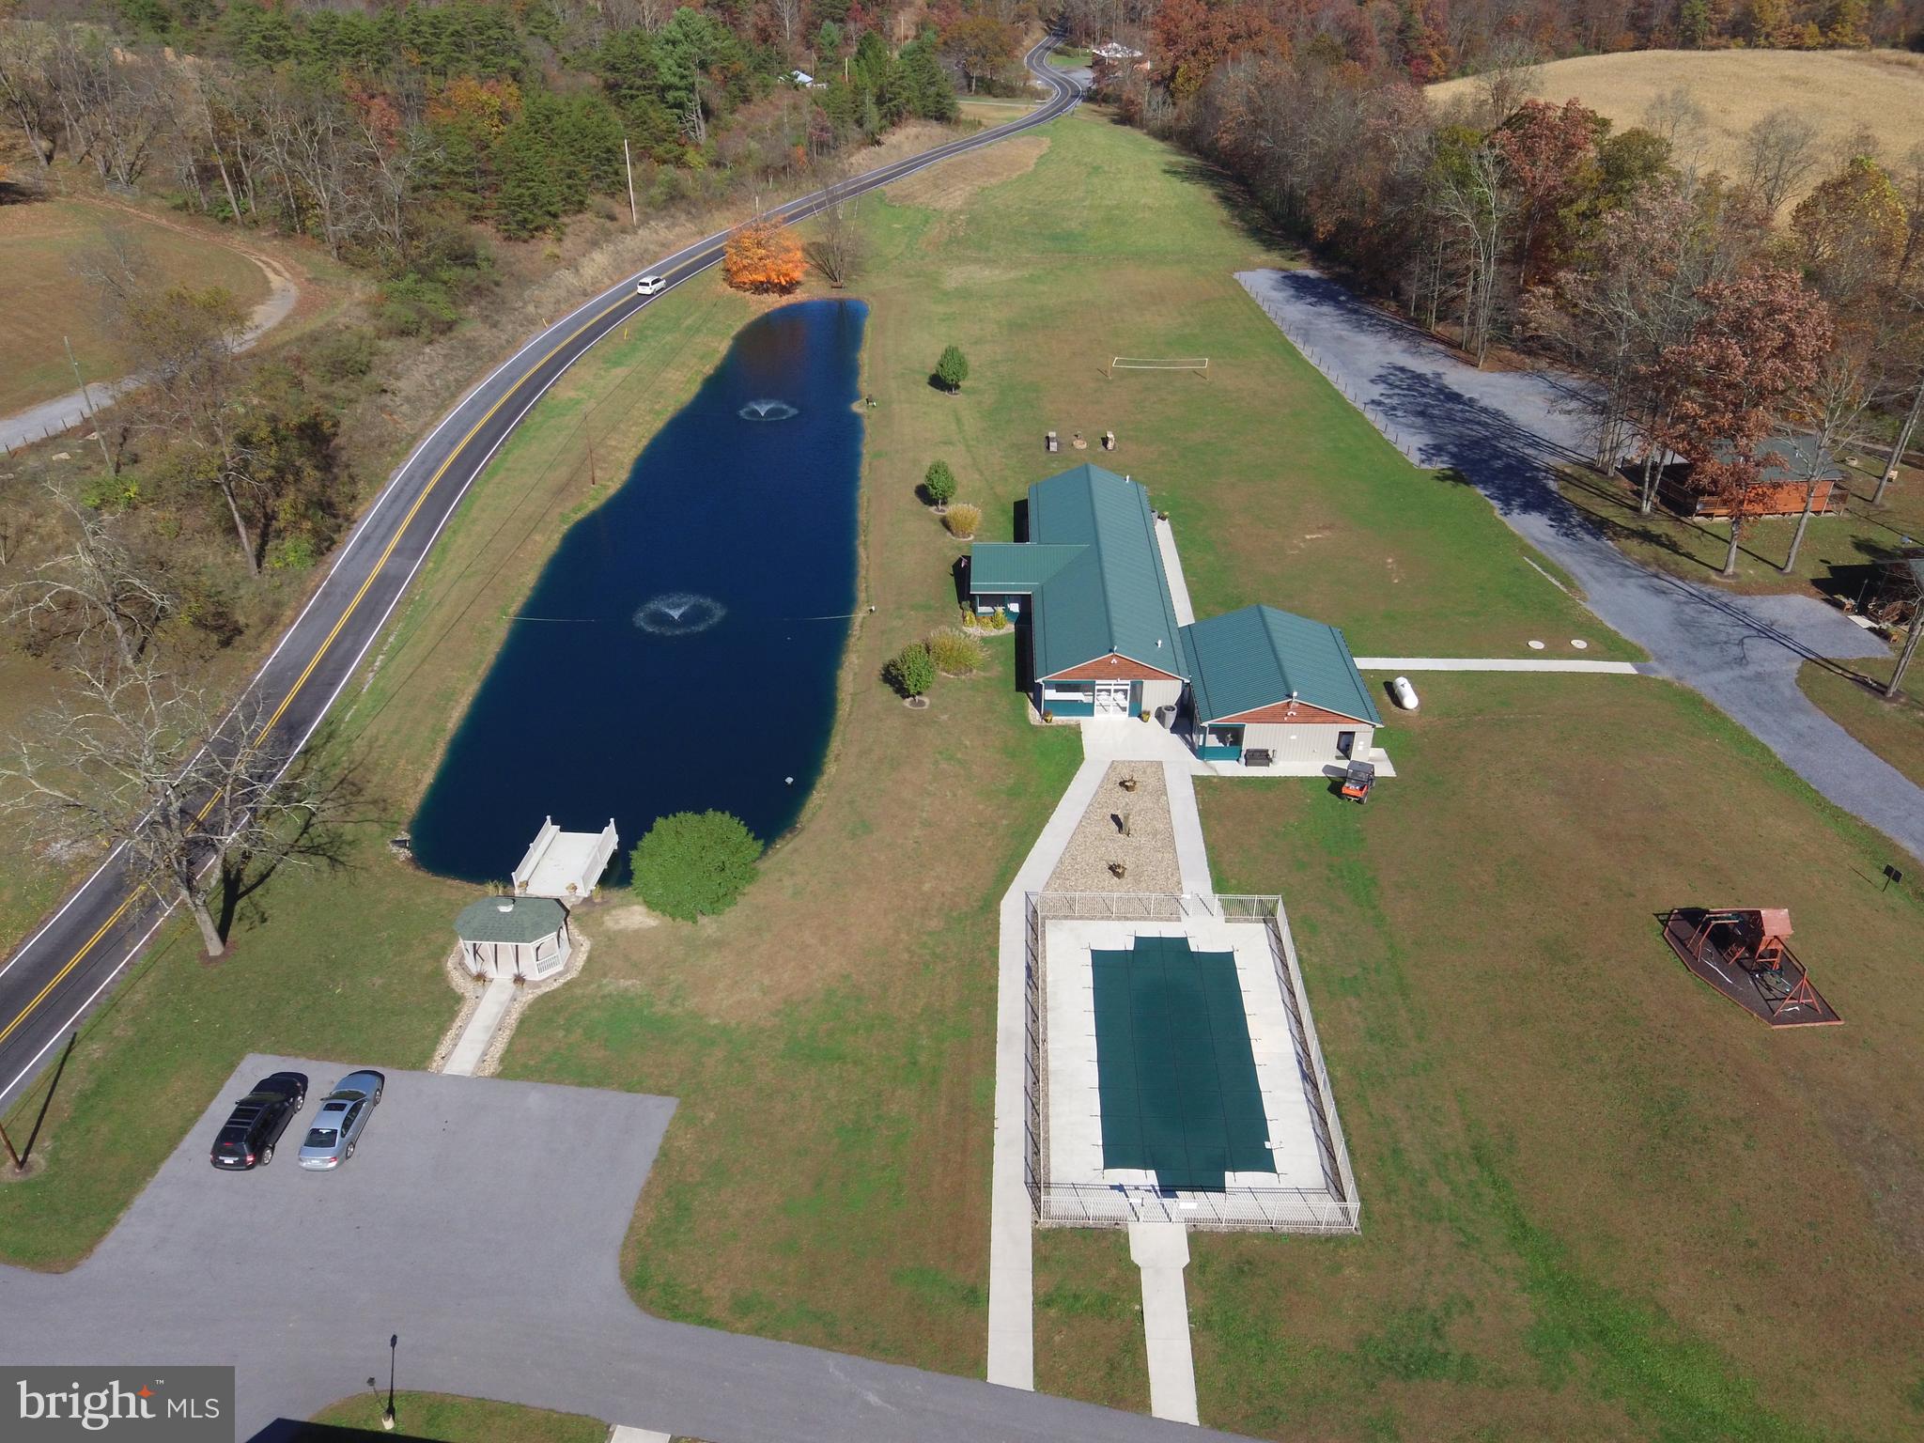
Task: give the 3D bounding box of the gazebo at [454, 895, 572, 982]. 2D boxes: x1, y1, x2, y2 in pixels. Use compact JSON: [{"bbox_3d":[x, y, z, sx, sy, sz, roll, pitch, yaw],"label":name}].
[{"bbox_3d":[-22.478,10.484,55.807,5.200,3.500,3.500,0,35,2],"label":"gazebo"}]

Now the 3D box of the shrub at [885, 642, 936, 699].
[{"bbox_3d":[-2.909,-3.085,74.621,2.280,4.430,2.280,-2,36,0],"label":"shrub"}]

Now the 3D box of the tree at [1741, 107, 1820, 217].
[{"bbox_3d":[114.284,-78.183,155.212,9.800,14.000,9.800,-1,35,0],"label":"tree"}]

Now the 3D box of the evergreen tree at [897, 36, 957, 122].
[{"bbox_3d":[-7.980,-144.830,251.118,12.500,17.000,12.000,-1,35,0],"label":"evergreen tree"}]

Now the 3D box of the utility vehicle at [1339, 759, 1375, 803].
[{"bbox_3d":[23.784,3.409,66.561,1.500,1.950,2.850,13,38,20],"label":"utility vehicle"}]

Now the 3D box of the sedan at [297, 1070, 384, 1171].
[{"bbox_3d":[-27.082,17.390,48.416,1.830,1.450,4.800,0,35,1],"label":"sedan"}]

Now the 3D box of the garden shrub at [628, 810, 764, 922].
[{"bbox_3d":[-13.902,7.507,58.416,6.900,4.900,6.800,-1,35,0],"label":"garden shrub"}]

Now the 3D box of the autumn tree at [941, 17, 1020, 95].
[{"bbox_3d":[4.403,-169.431,283.150,18.000,17.000,17.000,-1,35,0],"label":"autumn tree"}]

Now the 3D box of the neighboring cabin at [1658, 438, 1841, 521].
[{"bbox_3d":[66.483,-20.997,93.716,12.300,5.000,7.000,-1,35,1],"label":"neighboring cabin"}]

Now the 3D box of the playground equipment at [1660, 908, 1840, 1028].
[{"bbox_3d":[39.038,10.869,54.414,5.800,3.200,7.700,-2,36,0],"label":"playground equipment"}]

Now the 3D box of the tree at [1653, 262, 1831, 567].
[{"bbox_3d":[55.594,-21.080,78.532,11.000,20.500,11.000,-1,35,0],"label":"tree"}]

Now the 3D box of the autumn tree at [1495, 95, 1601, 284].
[{"bbox_3d":[69.942,-62.438,132.112,11.500,20.000,11.500,-1,35,0],"label":"autumn tree"}]

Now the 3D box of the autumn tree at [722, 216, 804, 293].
[{"bbox_3d":[-27.857,-65.260,156.031,11.210,10.160,11.210,-2,36,0],"label":"autumn tree"}]

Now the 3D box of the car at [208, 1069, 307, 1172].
[{"bbox_3d":[-31.159,17.512,49.288,1.880,1.720,4.650,0,36,2],"label":"car"}]

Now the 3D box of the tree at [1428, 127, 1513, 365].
[{"bbox_3d":[55.304,-51.900,123.063,7.760,24.750,7.760,-2,36,0],"label":"tree"}]

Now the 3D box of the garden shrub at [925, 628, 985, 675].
[{"bbox_3d":[-0.454,-4.919,79.178,3.700,2.100,3.700,-2,36,0],"label":"garden shrub"}]

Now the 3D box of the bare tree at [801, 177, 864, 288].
[{"bbox_3d":[-17.170,-64.965,148.505,8.000,13.200,8.000,-1,35,0],"label":"bare tree"}]

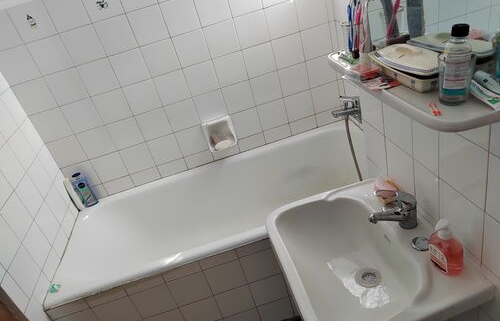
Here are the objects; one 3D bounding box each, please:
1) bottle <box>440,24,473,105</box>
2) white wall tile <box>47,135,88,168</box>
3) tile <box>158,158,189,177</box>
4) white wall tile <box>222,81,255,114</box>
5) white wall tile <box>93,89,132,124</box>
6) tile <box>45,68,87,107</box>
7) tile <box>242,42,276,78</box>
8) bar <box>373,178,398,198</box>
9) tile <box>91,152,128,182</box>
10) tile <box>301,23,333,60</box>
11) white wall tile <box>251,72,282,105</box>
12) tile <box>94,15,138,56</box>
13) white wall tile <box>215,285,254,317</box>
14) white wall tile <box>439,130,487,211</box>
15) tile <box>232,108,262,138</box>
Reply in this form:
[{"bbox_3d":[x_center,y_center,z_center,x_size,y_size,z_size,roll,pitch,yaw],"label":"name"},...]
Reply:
[{"bbox_3d":[0.373,-0.171,0.599,0.055,0.139,0.055,-15,29,-4],"label":"bottle"},{"bbox_3d":[-0.918,-0.046,1.675,0.149,0.147,0.010,-18,27,-2],"label":"white wall tile"},{"bbox_3d":[-0.421,0.038,1.821,0.151,0.078,0.010,-18,27,-2],"label":"tile"},{"bbox_3d":[-0.059,-0.323,1.724,0.150,0.150,0.010,-18,28,-3],"label":"white wall tile"},{"bbox_3d":[-0.669,-0.265,1.621,0.149,0.147,0.010,-18,27,-2],"label":"white wall tile"},{"bbox_3d":[-0.844,-0.339,1.541,0.150,0.148,0.009,-18,27,-2],"label":"tile"},{"bbox_3d":[0.048,-0.502,1.665,0.150,0.149,0.010,-18,27,-2],"label":"tile"},{"bbox_3d":[0.450,0.092,1.096,0.073,0.027,0.047,-5,29,22],"label":"bar"},{"bbox_3d":[-0.742,0.034,1.764,0.150,0.149,0.010,-18,27,-2],"label":"tile"},{"bbox_3d":[0.338,-0.596,1.683,0.150,0.150,0.010,-18,28,-2],"label":"tile"},{"bbox_3d":[0.087,-0.375,1.741,0.150,0.150,0.010,-18,28,-2],"label":"white wall tile"},{"bbox_3d":[-0.598,-0.564,1.488,0.150,0.150,0.010,-18,28,-3],"label":"tile"},{"bbox_3d":[-0.063,0.598,1.421,0.149,0.147,0.010,-18,27,-2],"label":"white wall tile"},{"bbox_3d":[0.481,0.013,0.756,0.009,0.148,0.150,-17,27,-1],"label":"white wall tile"},{"bbox_3d":[-0.020,-0.200,1.780,0.149,0.147,0.010,-18,27,-2],"label":"tile"}]

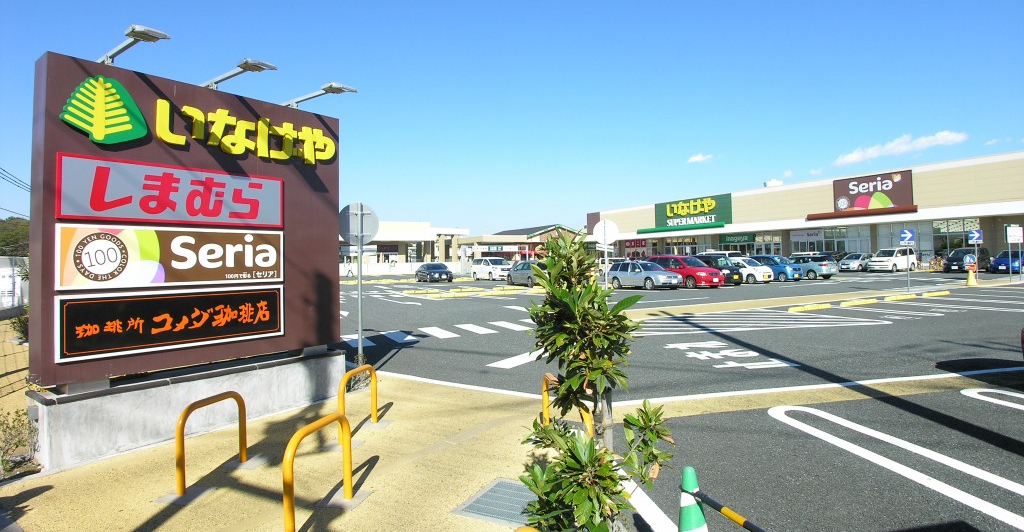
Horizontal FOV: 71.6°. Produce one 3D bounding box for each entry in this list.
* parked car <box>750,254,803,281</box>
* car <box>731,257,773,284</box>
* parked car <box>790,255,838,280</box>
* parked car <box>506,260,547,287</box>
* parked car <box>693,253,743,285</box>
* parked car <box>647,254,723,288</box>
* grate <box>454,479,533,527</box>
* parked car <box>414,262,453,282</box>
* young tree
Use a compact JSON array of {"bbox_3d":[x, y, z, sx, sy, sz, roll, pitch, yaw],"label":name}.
[{"bbox_3d":[17.350,0.160,46.700,1.475,1.600,3.400,-1,0,-30],"label":"parked car"},{"bbox_3d":[13.849,0.223,42.200,1.475,1.530,3.400,-1,1,-29],"label":"car"},{"bbox_3d":[20.100,0.110,49.200,1.720,1.590,4.600,-1,0,-31],"label":"parked car"},{"bbox_3d":[1.280,0.460,42.400,1.740,1.500,4.350,-1,0,-26],"label":"parked car"},{"bbox_3d":[11.608,0.205,40.900,1.475,1.640,3.400,-1,1,-29],"label":"parked car"},{"bbox_3d":[9.600,0.297,39.400,1.830,1.745,4.750,-1,1,-29],"label":"parked car"},{"bbox_3d":[-0.020,1.555,4.680,0.510,0.030,0.730,-1,0,26],"label":"grate"},{"bbox_3d":[-6.100,0.530,55.800,1.800,1.430,4.600,-1,0,-23],"label":"parked car"},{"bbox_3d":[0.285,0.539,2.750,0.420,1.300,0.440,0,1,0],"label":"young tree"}]

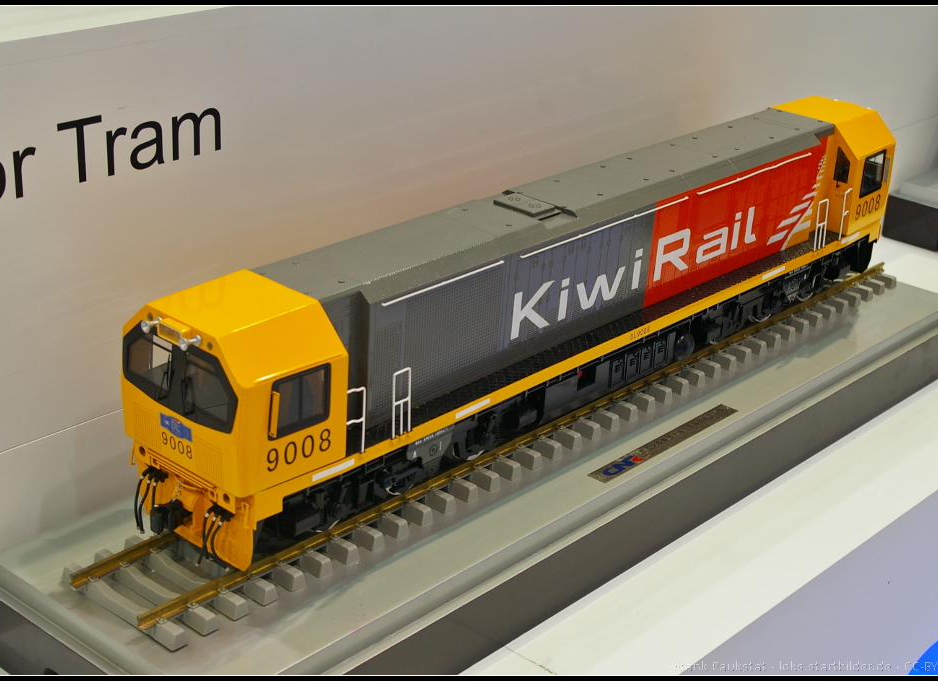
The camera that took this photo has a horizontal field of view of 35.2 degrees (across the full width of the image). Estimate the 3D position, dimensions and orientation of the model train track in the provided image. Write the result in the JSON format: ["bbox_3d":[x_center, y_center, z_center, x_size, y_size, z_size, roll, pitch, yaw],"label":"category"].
[{"bbox_3d":[0.090,0.044,1.312,0.130,0.016,0.966,22,31,39],"label":"model train track"}]

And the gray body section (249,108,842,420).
[{"bbox_3d":[0.099,-0.082,1.262,0.102,0.110,0.667,22,31,39],"label":"gray body section"}]

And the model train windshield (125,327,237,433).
[{"bbox_3d":[-0.193,0.024,0.976,0.120,0.053,0.011,22,31,39],"label":"model train windshield"}]

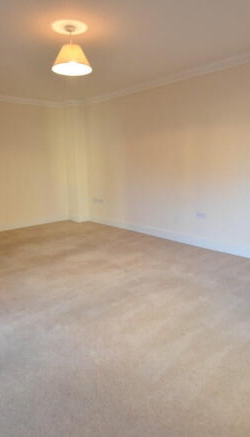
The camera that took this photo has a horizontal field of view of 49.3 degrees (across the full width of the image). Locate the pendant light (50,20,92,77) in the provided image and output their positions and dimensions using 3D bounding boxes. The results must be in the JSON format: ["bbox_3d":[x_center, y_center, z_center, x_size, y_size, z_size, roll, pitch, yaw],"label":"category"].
[{"bbox_3d":[-0.477,-1.523,2.448,0.355,0.350,0.355,-1,12,0],"label":"pendant light"}]

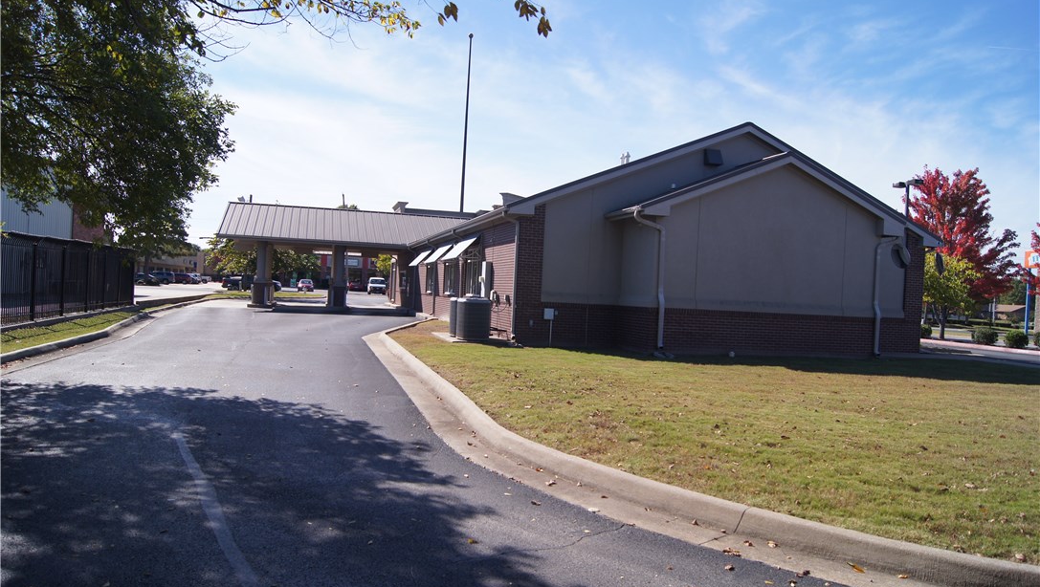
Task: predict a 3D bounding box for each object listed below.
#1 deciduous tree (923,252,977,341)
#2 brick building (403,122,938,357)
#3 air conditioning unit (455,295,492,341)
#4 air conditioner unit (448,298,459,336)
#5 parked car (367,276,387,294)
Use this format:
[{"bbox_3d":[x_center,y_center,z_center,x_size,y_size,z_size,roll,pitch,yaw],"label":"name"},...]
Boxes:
[{"bbox_3d":[18.976,0.188,35.000,3.300,3.950,3.300,3,0,-15],"label":"deciduous tree"},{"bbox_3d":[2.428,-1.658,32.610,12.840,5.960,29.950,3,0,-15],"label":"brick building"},{"bbox_3d":[-1.149,0.639,19.500,0.780,1.050,0.780,3,0,-15],"label":"air conditioning unit"},{"bbox_3d":[-1.418,0.627,20.600,0.770,1.040,0.770,3,0,-15],"label":"air conditioner unit"},{"bbox_3d":[-16.384,-0.819,89.300,1.920,1.930,4.900,3,0,-15],"label":"parked car"}]

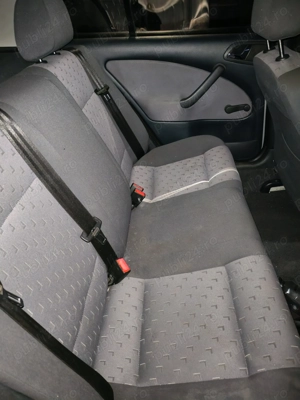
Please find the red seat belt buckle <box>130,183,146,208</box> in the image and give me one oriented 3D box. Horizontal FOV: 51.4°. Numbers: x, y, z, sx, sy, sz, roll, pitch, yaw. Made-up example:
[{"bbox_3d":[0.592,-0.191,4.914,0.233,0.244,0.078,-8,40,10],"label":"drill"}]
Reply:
[{"bbox_3d":[-0.056,-0.017,1.235,0.050,0.076,0.060,29,32,-17],"label":"red seat belt buckle"}]

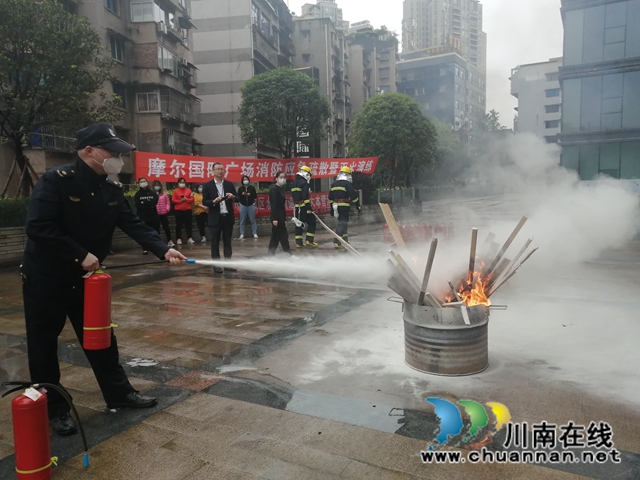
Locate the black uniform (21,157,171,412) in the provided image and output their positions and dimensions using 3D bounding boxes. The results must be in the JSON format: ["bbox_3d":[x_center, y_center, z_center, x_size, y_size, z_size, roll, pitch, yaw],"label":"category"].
[{"bbox_3d":[-1.260,0.262,2.788,0.660,1.450,0.580,1,7,27],"label":"black uniform"}]

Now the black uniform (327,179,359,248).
[{"bbox_3d":[0.490,-0.609,10.250,0.620,1.390,0.440,2,7,30],"label":"black uniform"}]

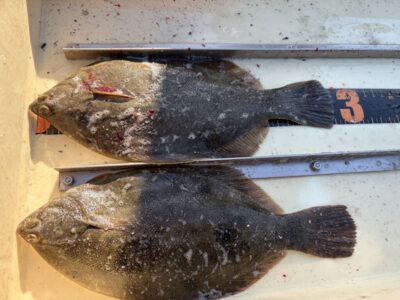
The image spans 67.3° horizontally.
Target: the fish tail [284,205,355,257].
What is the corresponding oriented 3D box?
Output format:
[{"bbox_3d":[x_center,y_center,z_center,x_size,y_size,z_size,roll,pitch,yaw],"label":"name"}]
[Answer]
[{"bbox_3d":[0.110,0.075,0.275,0.070,0.014,0.048,0,77,-8],"label":"fish tail"}]

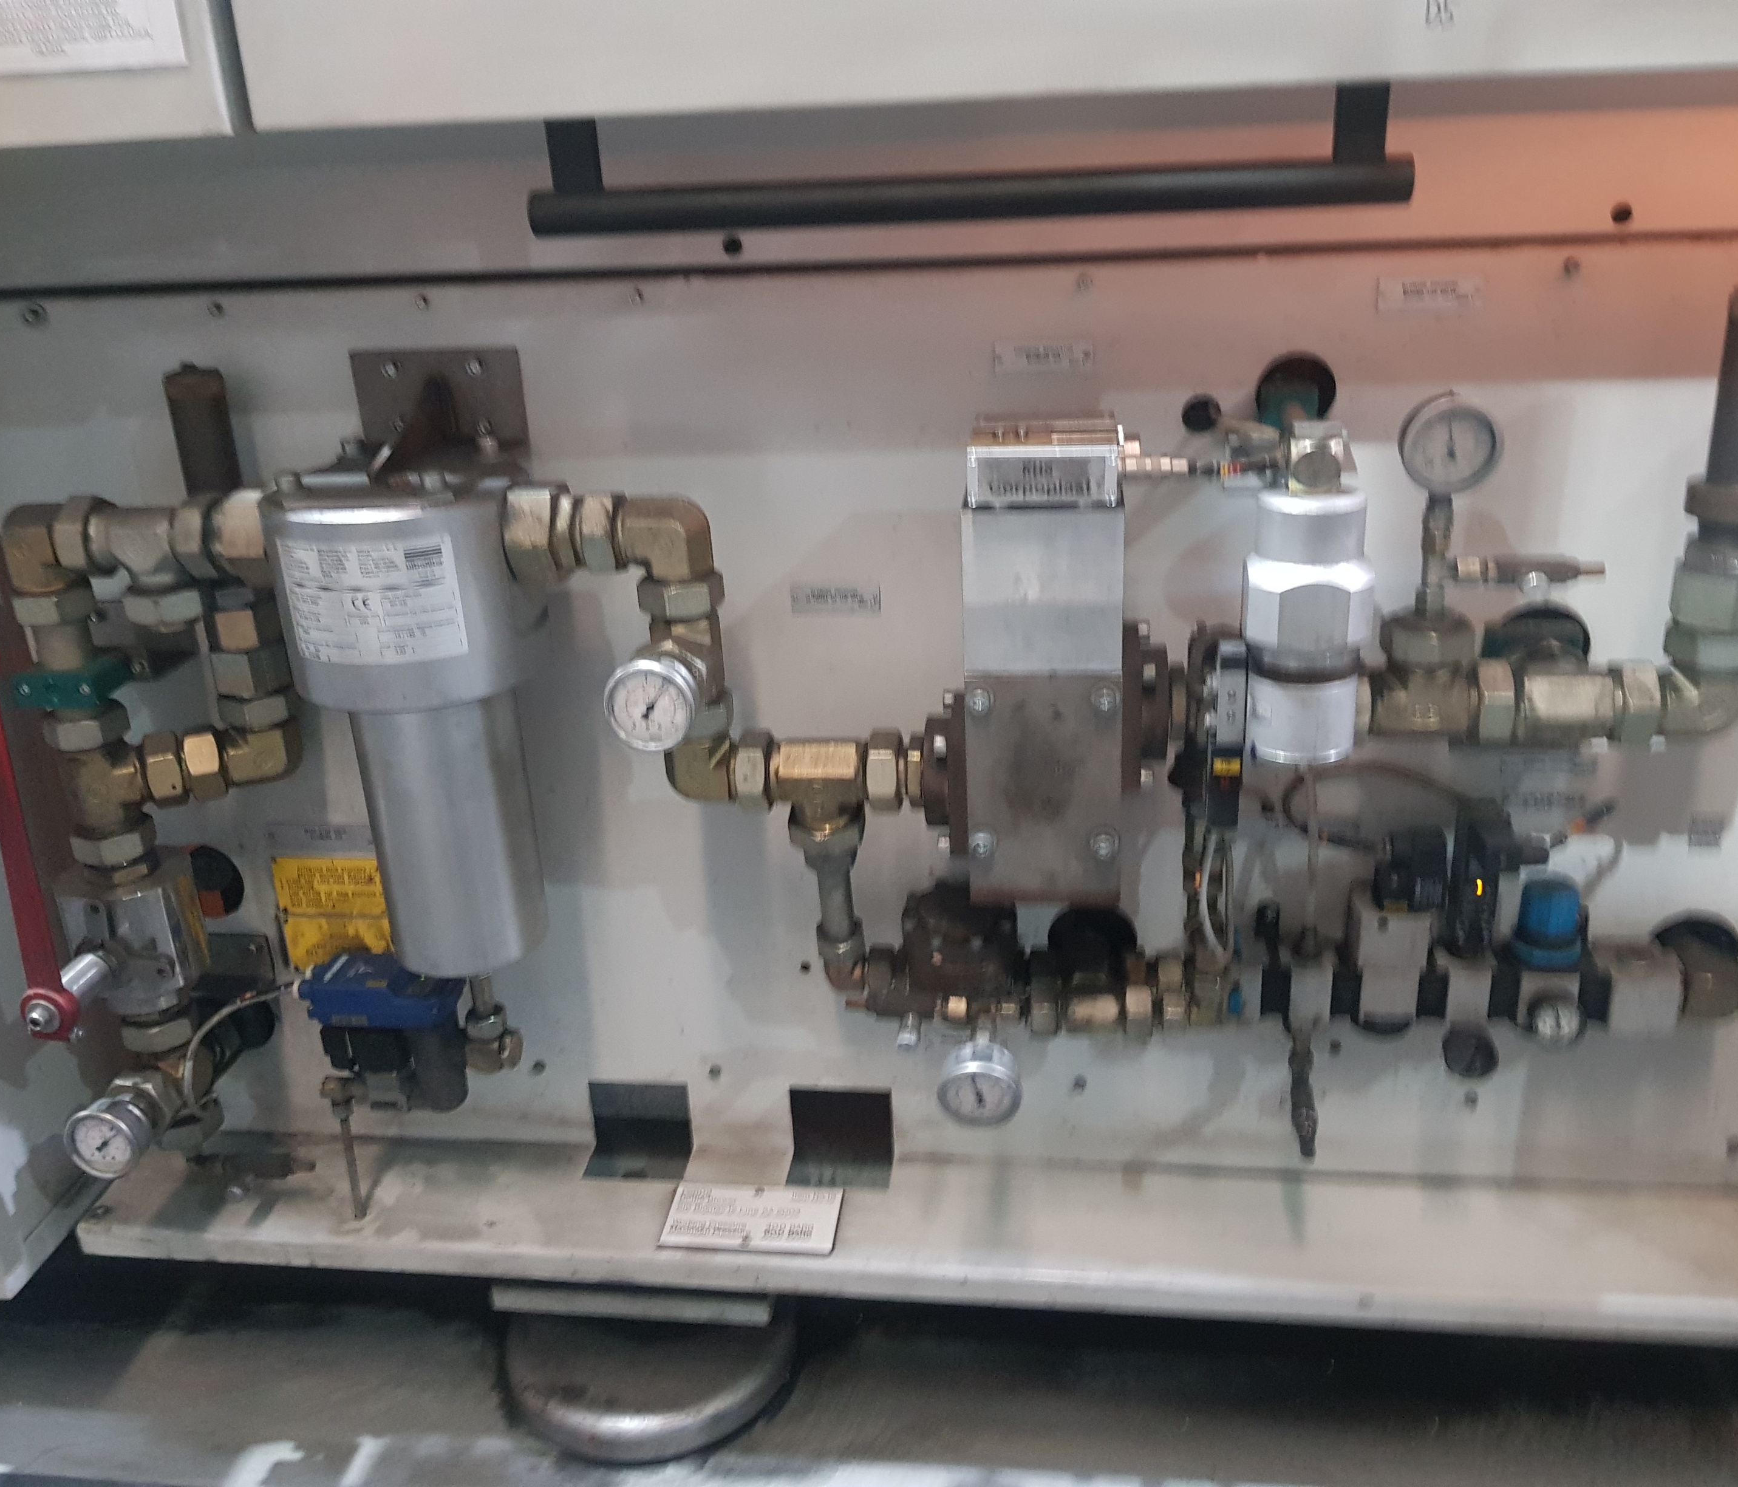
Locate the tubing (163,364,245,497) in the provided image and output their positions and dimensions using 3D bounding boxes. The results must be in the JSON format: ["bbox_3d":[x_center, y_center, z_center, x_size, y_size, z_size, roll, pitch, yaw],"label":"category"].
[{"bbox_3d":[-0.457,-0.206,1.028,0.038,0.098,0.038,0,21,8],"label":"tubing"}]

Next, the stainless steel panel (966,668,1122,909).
[{"bbox_3d":[0.129,0.023,1.109,0.110,0.179,0.075,0,20,7],"label":"stainless steel panel"}]

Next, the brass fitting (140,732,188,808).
[{"bbox_3d":[-0.517,0.019,1.094,0.025,0.051,0.051,-7,21,-12],"label":"brass fitting"}]

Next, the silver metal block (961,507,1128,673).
[{"bbox_3d":[0.123,-0.116,1.058,0.109,0.119,0.075,0,20,7],"label":"silver metal block"}]

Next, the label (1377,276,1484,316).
[{"bbox_3d":[0.354,-0.282,0.939,0.066,0.023,0.002,0,21,8],"label":"label"}]

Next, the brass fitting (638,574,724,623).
[{"bbox_3d":[-0.141,-0.110,1.124,0.064,0.026,0.062,0,20,7],"label":"brass fitting"}]

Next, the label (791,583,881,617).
[{"bbox_3d":[-0.025,-0.109,1.133,0.068,0.021,0.002,0,22,8],"label":"label"}]

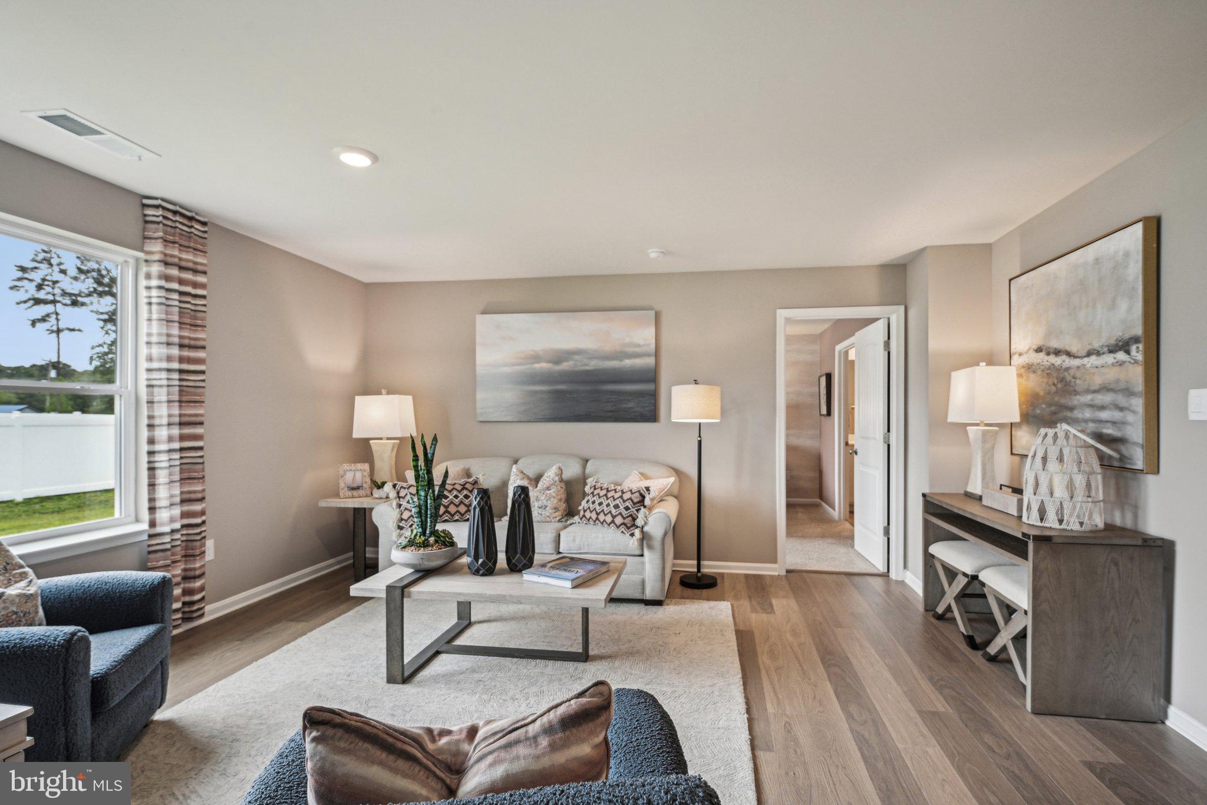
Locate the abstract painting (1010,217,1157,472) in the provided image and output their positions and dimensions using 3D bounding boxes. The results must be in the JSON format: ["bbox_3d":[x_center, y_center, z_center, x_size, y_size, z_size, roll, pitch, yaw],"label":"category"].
[{"bbox_3d":[2.412,-0.232,2.772,0.053,1.080,1.040,0,-1,11],"label":"abstract painting"}]

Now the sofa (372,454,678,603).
[{"bbox_3d":[-0.533,0.900,4.165,2.200,0.950,0.880,0,-1,9],"label":"sofa"}]

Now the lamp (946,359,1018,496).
[{"bbox_3d":[2.389,0.173,3.384,0.235,0.850,0.400,0,-1,11],"label":"lamp"}]

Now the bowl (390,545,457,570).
[{"bbox_3d":[-0.977,0.837,2.919,0.355,0.113,0.355,0,-1,0],"label":"bowl"}]

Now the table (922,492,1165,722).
[{"bbox_3d":[2.231,0.975,2.884,0.500,0.768,1.230,0,-1,11],"label":"table"}]

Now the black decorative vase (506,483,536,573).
[{"bbox_3d":[-0.422,0.654,2.797,0.152,0.437,0.152,0,-1,11],"label":"black decorative vase"}]

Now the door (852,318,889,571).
[{"bbox_3d":[2.330,0.358,4.692,0.040,2.030,0.745,0,-1,8],"label":"door"}]

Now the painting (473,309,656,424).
[{"bbox_3d":[-0.330,-0.293,4.505,1.523,0.917,0.040,0,-1,8],"label":"painting"}]

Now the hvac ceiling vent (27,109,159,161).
[{"bbox_3d":[-2.136,-1.123,2.261,0.195,0.020,0.395,0,-1,9],"label":"hvac ceiling vent"}]

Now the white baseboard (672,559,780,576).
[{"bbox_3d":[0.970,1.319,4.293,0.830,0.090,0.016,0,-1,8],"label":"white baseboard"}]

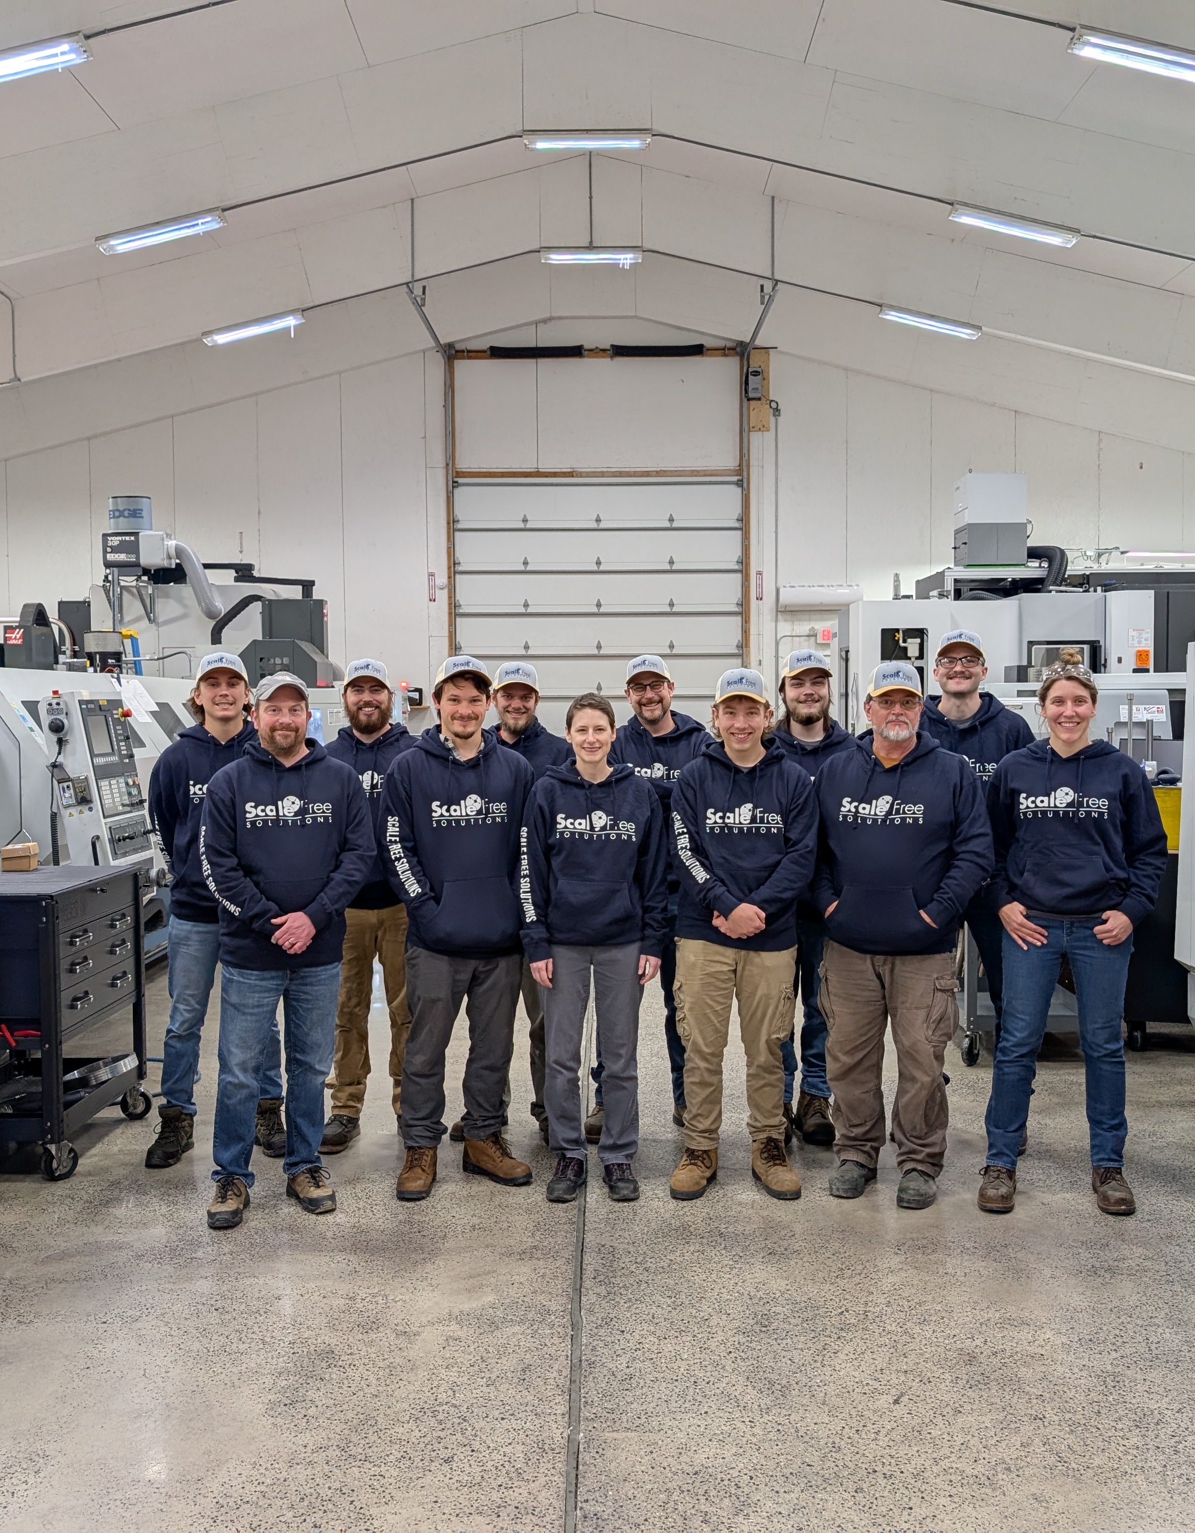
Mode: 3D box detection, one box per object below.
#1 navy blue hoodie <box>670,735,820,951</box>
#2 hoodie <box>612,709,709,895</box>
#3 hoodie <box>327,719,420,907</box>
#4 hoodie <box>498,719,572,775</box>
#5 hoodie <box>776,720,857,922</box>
[{"bbox_3d":[0.500,0.262,4.800,0.510,0.730,0.350,0,3,3],"label":"navy blue hoodie"},{"bbox_3d":[0.236,0.150,5.455,0.560,0.740,0.330,0,2,2],"label":"hoodie"},{"bbox_3d":[-0.859,0.183,5.320,0.540,0.710,0.330,0,3,-6],"label":"hoodie"},{"bbox_3d":[-0.316,0.184,5.456,0.560,0.730,0.330,0,2,-2],"label":"hoodie"},{"bbox_3d":[0.801,0.204,5.330,0.540,0.750,0.320,0,3,6],"label":"hoodie"}]

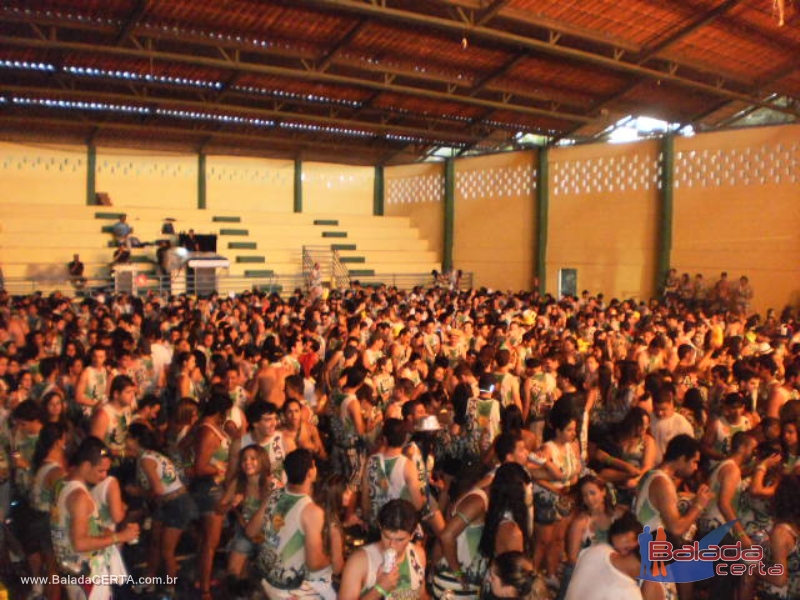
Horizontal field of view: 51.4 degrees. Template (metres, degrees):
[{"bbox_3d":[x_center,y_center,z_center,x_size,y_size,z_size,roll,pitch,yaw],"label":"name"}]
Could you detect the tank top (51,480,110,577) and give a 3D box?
[{"bbox_3d":[-2.067,1.483,5.400,0.290,0.630,0.400,-1,4,-22],"label":"tank top"}]

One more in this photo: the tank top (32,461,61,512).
[{"bbox_3d":[-2.650,1.427,6.300,0.240,0.440,0.350,-2,5,-42],"label":"tank top"}]

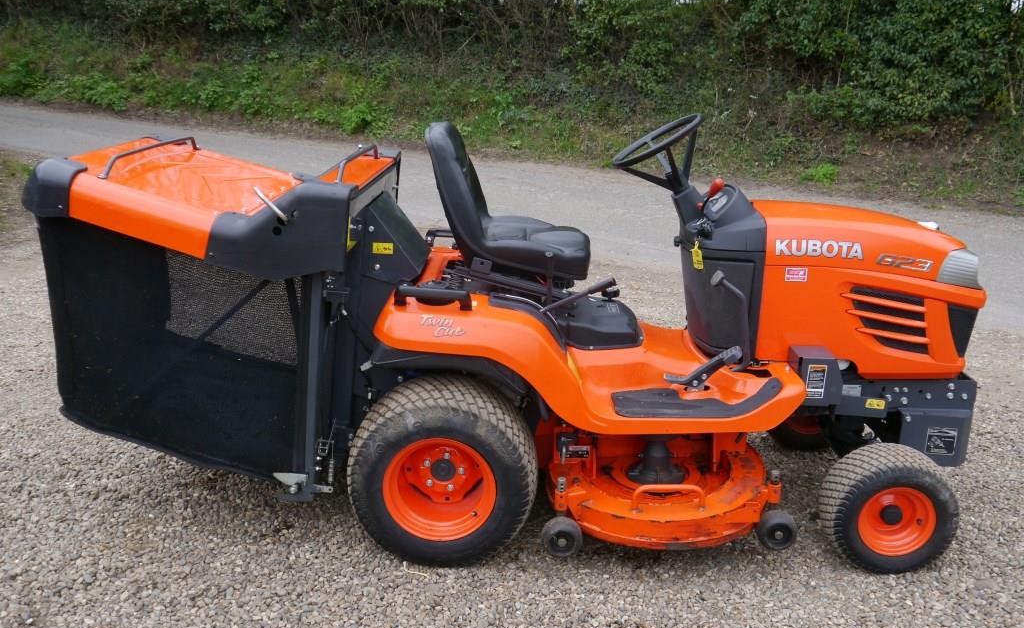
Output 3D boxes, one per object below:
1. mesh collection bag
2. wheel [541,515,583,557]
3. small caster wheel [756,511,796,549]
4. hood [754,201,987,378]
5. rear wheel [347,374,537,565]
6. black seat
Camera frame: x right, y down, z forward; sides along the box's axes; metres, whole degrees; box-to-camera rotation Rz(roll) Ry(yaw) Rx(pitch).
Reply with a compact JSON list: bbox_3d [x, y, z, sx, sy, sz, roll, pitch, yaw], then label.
[{"bbox_3d":[-0.954,-0.037,3.059,0.730,0.790,1.020,2,17,2],"label":"mesh collection bag"},{"bbox_3d":[0.149,0.666,2.648,0.125,0.125,0.060,2,17,2],"label":"wheel"},{"bbox_3d":[0.799,0.654,2.679,0.120,0.120,0.060,2,17,2],"label":"small caster wheel"},{"bbox_3d":[1.141,-0.112,2.947,0.730,0.520,0.490,2,17,2],"label":"hood"},{"bbox_3d":[-0.209,0.486,2.724,0.576,0.576,0.270,2,17,2],"label":"rear wheel"},{"bbox_3d":[-0.003,-0.384,2.915,0.530,0.480,0.480,2,17,2],"label":"black seat"}]

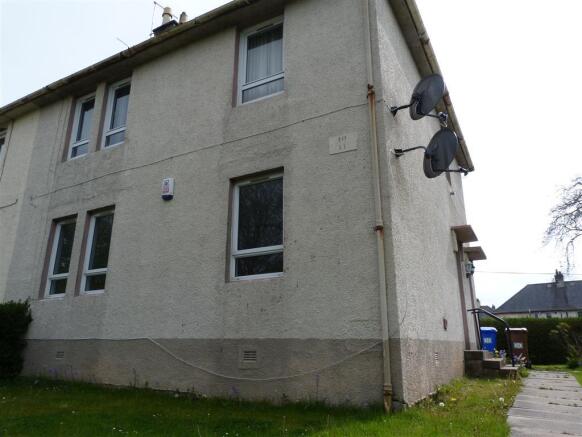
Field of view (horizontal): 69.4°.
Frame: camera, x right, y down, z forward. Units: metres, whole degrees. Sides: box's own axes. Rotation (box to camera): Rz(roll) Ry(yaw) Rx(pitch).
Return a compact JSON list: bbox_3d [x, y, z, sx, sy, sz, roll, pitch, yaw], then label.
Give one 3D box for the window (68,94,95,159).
[{"bbox_3d":[-4.123,-1.839,8.462,0.714,1.442,0.080,-9,-19,27],"label":"window"}]

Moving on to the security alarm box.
[{"bbox_3d":[-1.934,-0.455,6.601,0.220,0.330,0.085,-9,-19,27],"label":"security alarm box"}]

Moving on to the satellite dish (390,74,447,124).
[{"bbox_3d":[1.781,-1.612,5.595,0.740,0.640,0.700,5,-17,-16],"label":"satellite dish"}]

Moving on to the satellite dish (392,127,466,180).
[{"bbox_3d":[1.920,-0.840,5.420,0.820,0.660,0.720,5,-17,-16],"label":"satellite dish"}]

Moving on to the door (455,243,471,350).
[{"bbox_3d":[3.772,1.709,9.400,0.120,2.350,0.820,-9,-19,28],"label":"door"}]

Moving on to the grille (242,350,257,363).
[{"bbox_3d":[-0.504,1.705,5.194,0.200,0.130,0.030,-9,-19,27],"label":"grille"}]

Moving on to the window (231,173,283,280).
[{"bbox_3d":[-0.419,0.118,5.781,0.895,1.442,0.080,-9,-19,27],"label":"window"}]

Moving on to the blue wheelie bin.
[{"bbox_3d":[6.162,3.908,12.945,0.580,1.070,0.730,-9,-19,27],"label":"blue wheelie bin"}]

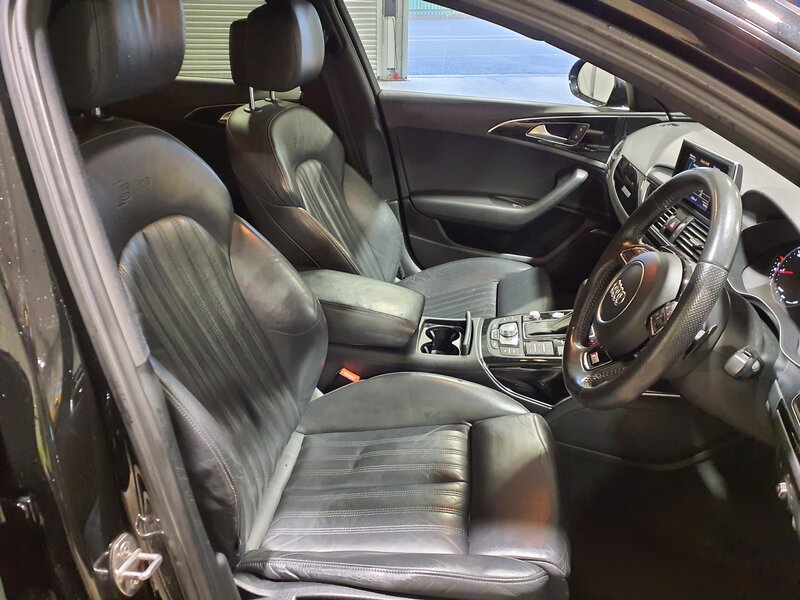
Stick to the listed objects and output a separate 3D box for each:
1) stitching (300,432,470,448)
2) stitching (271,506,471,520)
[{"bbox_3d":[-0.035,0.287,1.268,0.339,0.010,0.016,-4,28,10],"label":"stitching"},{"bbox_3d":[-0.059,0.378,1.102,0.351,0.010,0.016,-4,28,10],"label":"stitching"}]

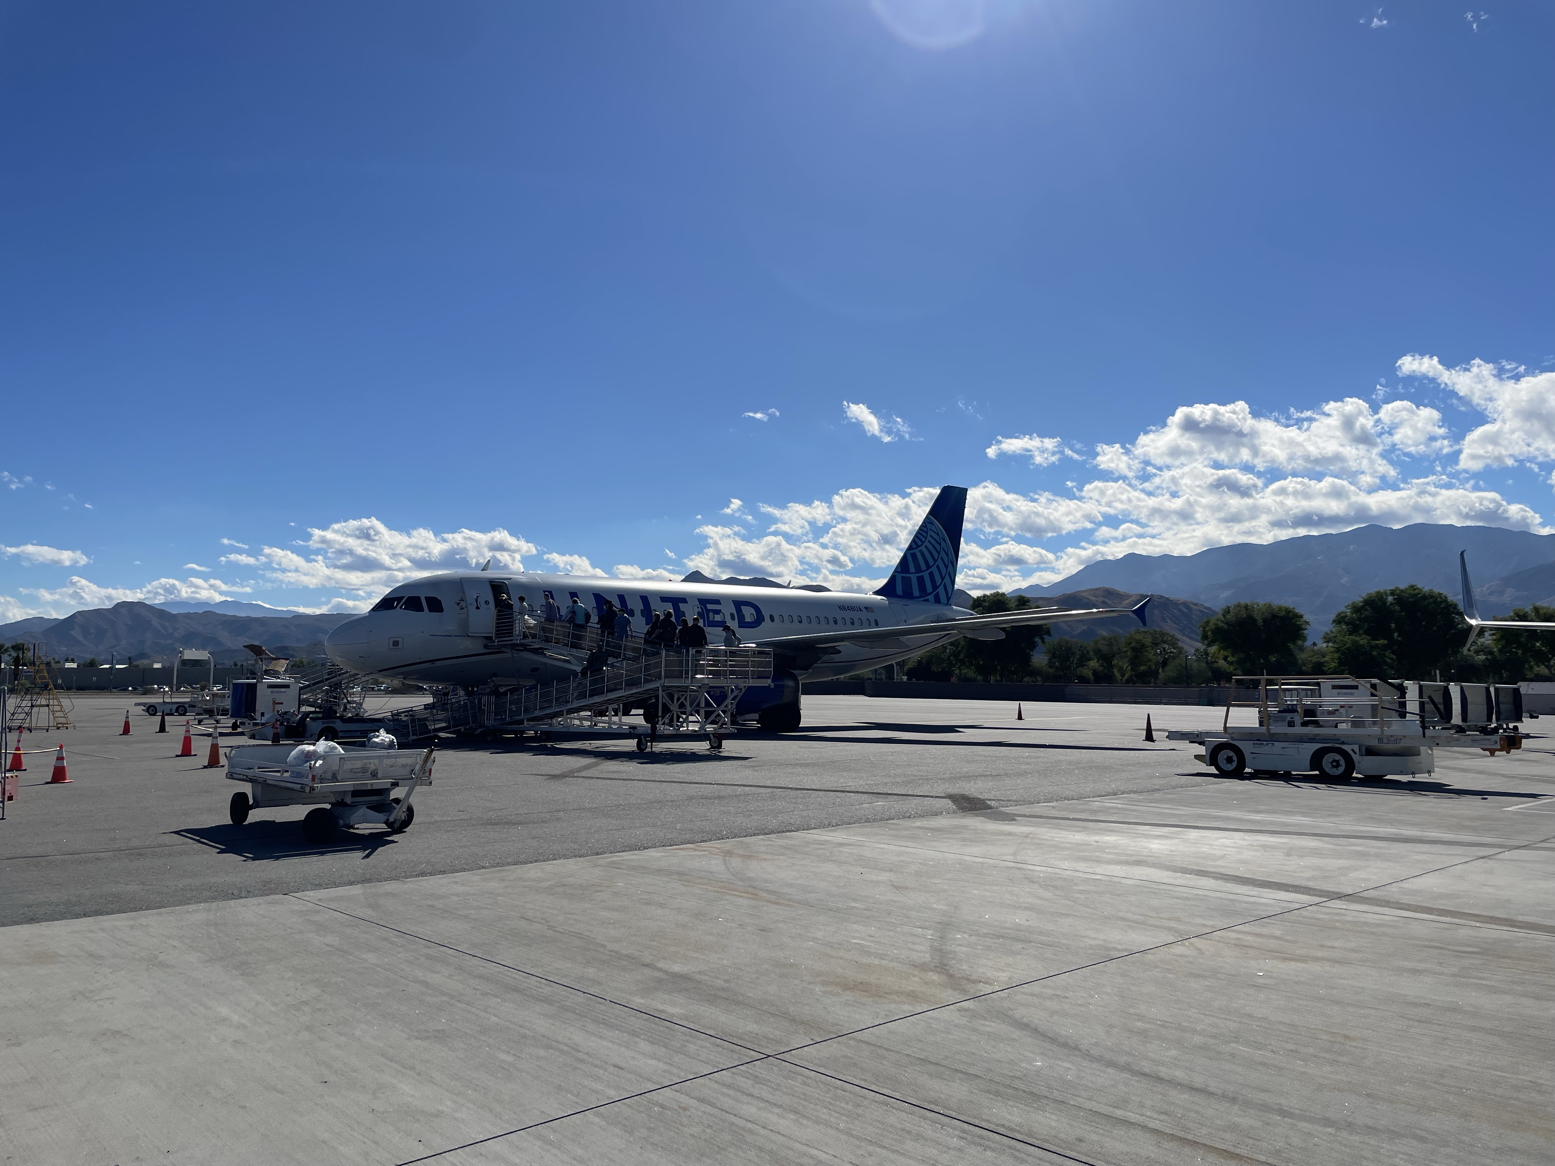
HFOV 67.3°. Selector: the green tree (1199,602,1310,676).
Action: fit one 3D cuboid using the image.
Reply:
[{"bbox_3d":[49.326,6.849,120.821,10.700,9.800,10.170,-3,-5,22],"label":"green tree"}]

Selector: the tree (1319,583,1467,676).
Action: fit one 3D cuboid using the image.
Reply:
[{"bbox_3d":[62.169,5.825,117.888,12.910,11.280,12.260,-3,-6,28],"label":"tree"}]

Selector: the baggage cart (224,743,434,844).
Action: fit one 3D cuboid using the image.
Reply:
[{"bbox_3d":[-5.395,2.433,13.965,1.450,1.020,3.450,4,-7,-41],"label":"baggage cart"}]

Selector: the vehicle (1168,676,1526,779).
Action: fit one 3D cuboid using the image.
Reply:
[{"bbox_3d":[10.561,2.680,21.851,1.970,1.960,6.410,4,-7,-41],"label":"vehicle"}]

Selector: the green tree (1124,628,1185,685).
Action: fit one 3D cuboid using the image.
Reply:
[{"bbox_3d":[42.533,8.835,131.695,6.520,7.400,6.190,-2,-5,18],"label":"green tree"}]

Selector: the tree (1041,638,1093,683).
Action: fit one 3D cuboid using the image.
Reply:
[{"bbox_3d":[34.147,9.736,137.646,5.840,6.440,5.540,-2,-5,14],"label":"tree"}]

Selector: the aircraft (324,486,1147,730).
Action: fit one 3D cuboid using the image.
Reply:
[{"bbox_3d":[-2.060,0.088,48.780,33.840,11.760,34.100,4,-7,-43],"label":"aircraft"}]

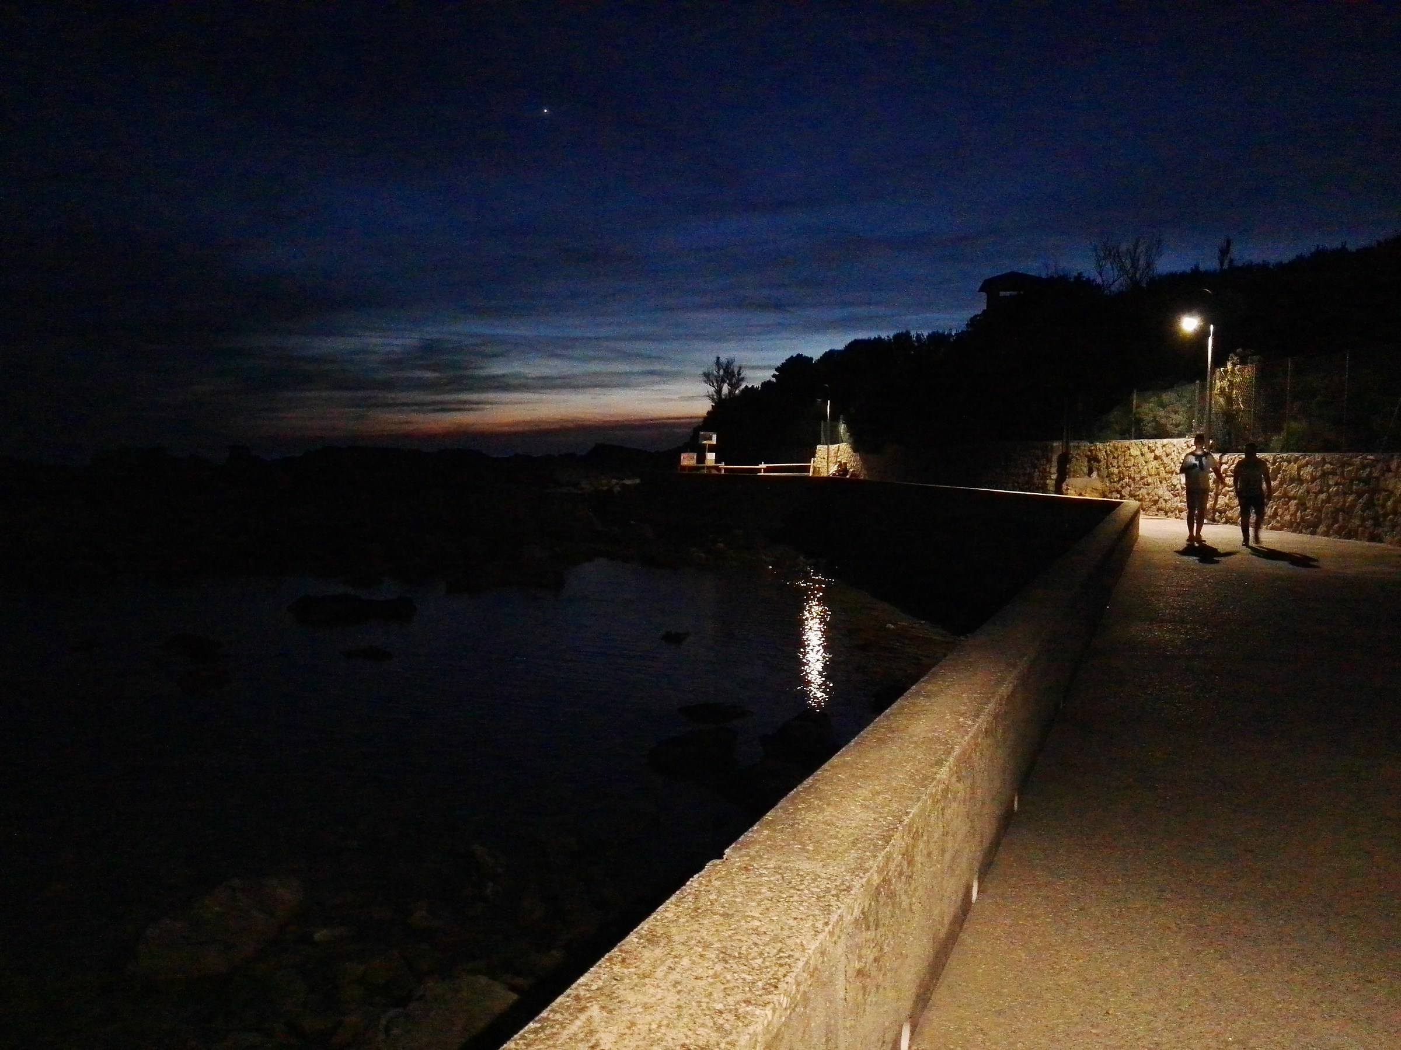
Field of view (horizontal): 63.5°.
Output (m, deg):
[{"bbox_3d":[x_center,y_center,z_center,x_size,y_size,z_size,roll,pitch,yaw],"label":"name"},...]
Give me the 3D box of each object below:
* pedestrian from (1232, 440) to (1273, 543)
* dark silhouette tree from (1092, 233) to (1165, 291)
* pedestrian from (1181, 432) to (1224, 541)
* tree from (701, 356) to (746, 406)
[{"bbox_3d":[9.027,-0.514,18.453,0.610,1.650,0.450,2,4,23],"label":"pedestrian"},{"bbox_3d":[20.778,-12.754,55.000,3.500,2.900,3.000,2,4,17],"label":"dark silhouette tree"},{"bbox_3d":[8.338,-0.617,18.832,0.690,1.795,0.480,2,4,23],"label":"pedestrian"},{"bbox_3d":[1.623,-10.164,80.000,3.100,3.500,2.800,0,4,0],"label":"tree"}]

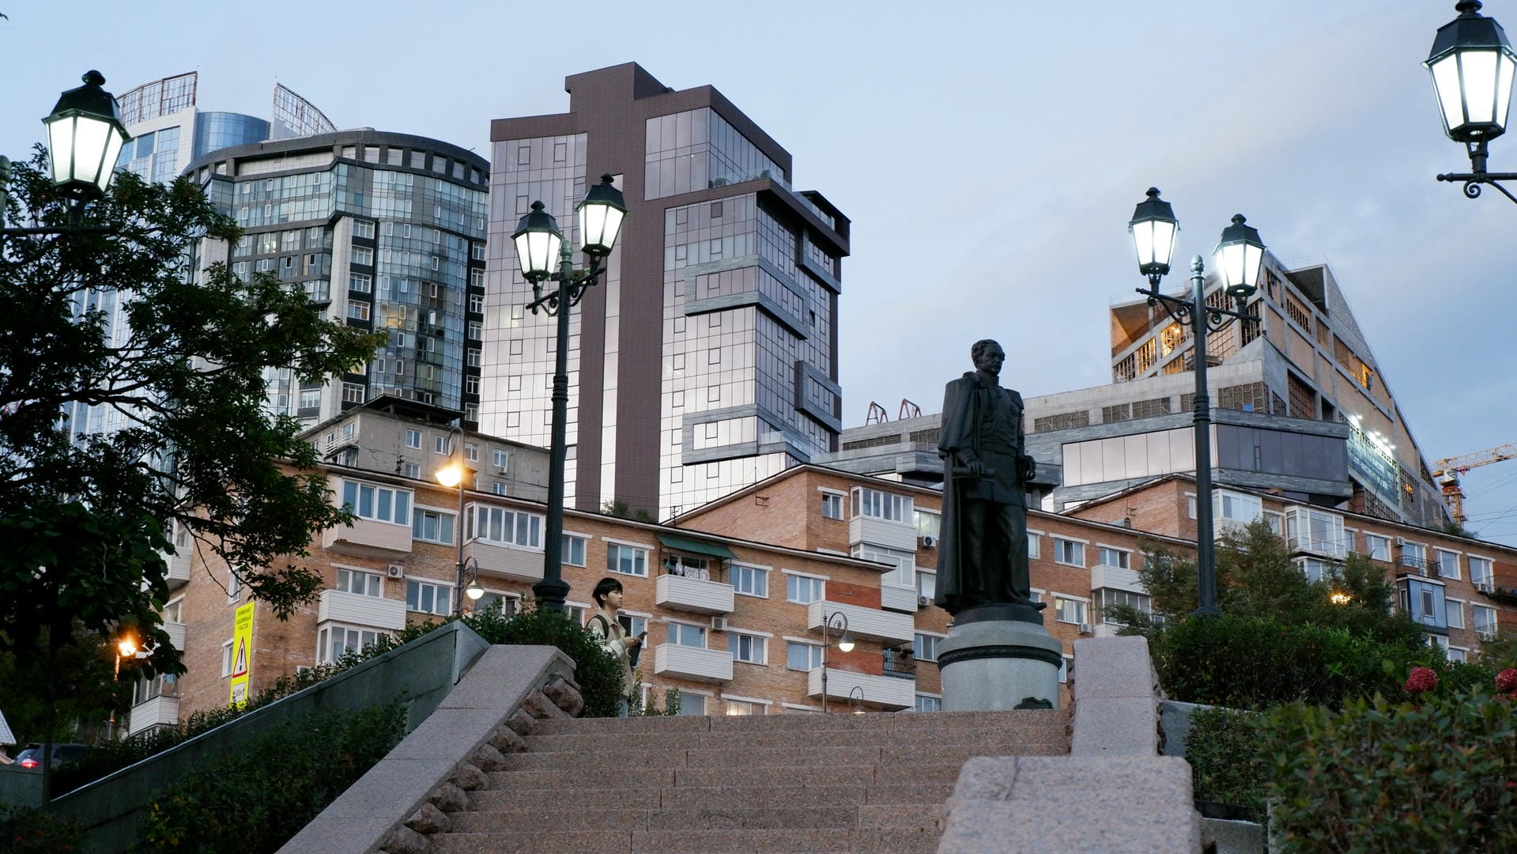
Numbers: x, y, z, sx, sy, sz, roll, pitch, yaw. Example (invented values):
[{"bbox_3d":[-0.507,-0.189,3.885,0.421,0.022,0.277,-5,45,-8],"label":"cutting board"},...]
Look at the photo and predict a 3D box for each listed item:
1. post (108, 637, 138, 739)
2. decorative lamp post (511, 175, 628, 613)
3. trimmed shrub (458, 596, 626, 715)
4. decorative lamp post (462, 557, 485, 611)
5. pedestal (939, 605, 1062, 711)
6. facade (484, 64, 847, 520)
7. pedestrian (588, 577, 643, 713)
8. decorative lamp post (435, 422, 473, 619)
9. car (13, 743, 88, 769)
[{"bbox_3d":[-23.114,11.386,82.152,0.950,8.000,0.500,10,-19,-29],"label":"post"},{"bbox_3d":[-1.553,0.291,17.687,0.400,4.600,1.120,16,-23,-41],"label":"decorative lamp post"},{"bbox_3d":[-1.529,1.811,16.156,1.080,1.200,1.100,-2,-17,9],"label":"trimmed shrub"},{"bbox_3d":[-6.955,5.387,54.663,0.750,4.714,0.450,10,-19,-29],"label":"decorative lamp post"},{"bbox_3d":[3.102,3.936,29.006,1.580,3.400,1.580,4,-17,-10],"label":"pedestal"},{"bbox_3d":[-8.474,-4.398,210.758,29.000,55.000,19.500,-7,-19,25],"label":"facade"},{"bbox_3d":[-1.131,1.997,17.726,0.450,1.720,0.480,-4,-18,16],"label":"pedestrian"},{"bbox_3d":[-7.288,3.798,55.094,0.950,8.000,0.500,10,-19,-29],"label":"decorative lamp post"},{"bbox_3d":[-19.699,10.459,68.677,4.500,1.600,1.800,8,-19,-24],"label":"car"}]

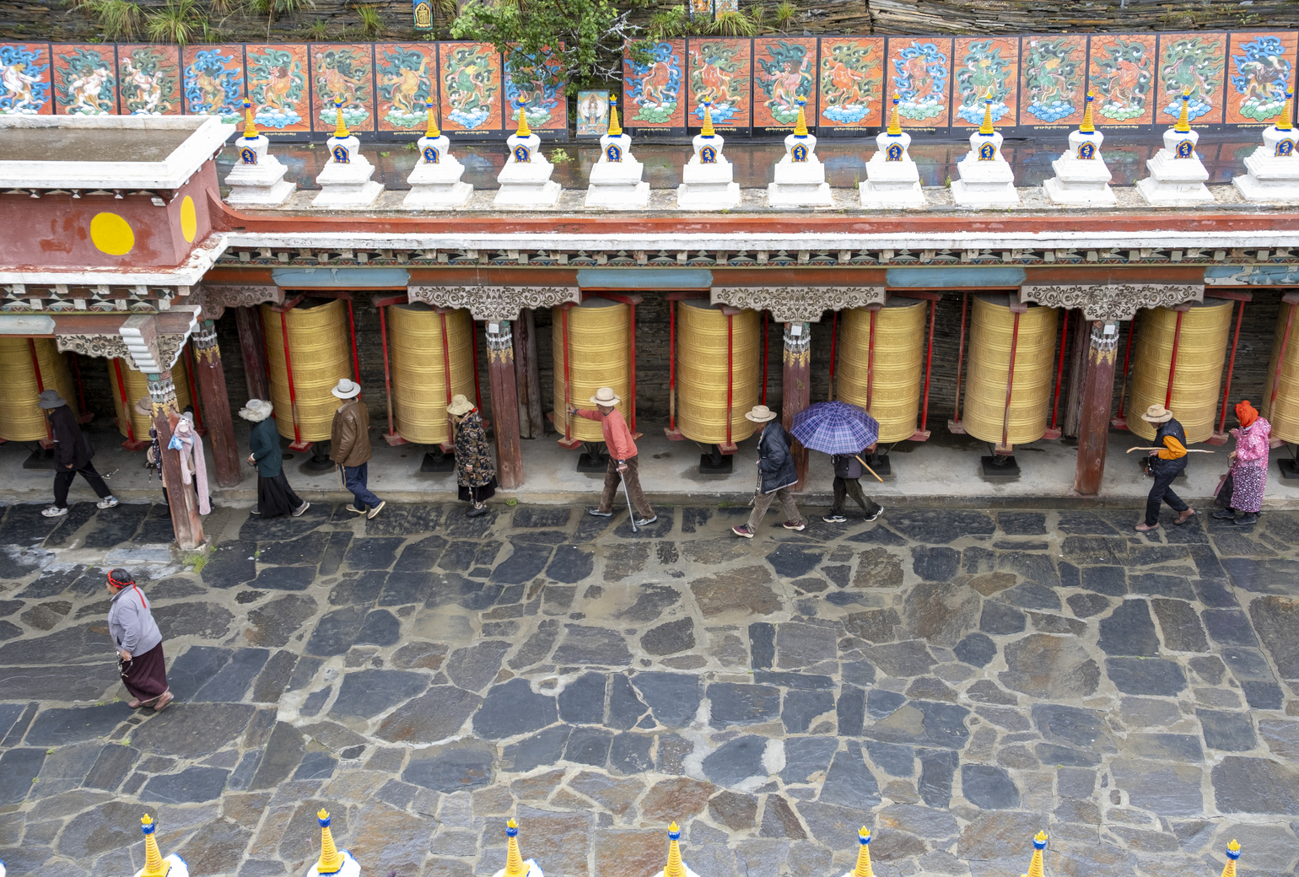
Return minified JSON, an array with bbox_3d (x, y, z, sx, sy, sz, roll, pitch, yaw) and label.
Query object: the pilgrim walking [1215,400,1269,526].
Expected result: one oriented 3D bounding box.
[{"bbox_3d":[6.688,0.269,16.860,0.554,1.523,0.490,0,25,4],"label":"pilgrim walking"}]

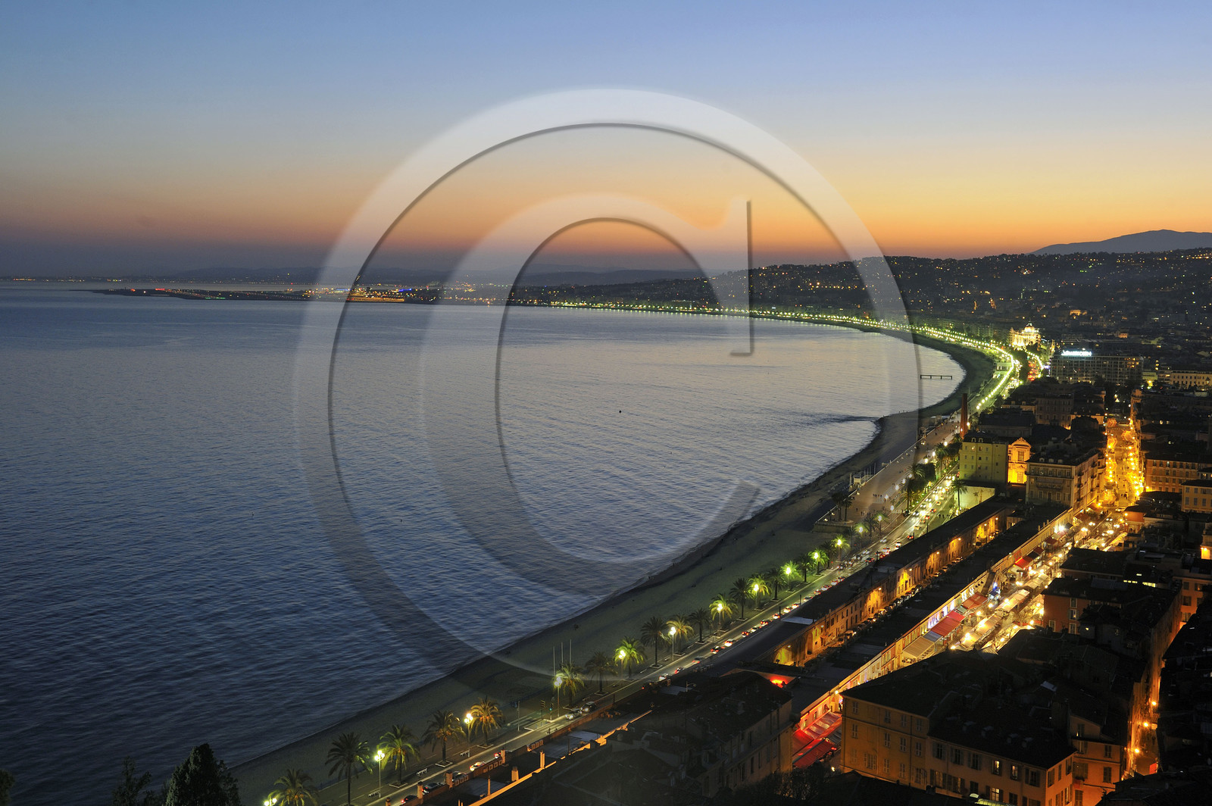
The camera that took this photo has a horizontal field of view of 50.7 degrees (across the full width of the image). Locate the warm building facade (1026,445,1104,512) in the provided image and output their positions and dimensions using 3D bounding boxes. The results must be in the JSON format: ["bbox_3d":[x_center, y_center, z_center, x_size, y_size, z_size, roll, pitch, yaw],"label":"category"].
[{"bbox_3d":[162.440,28.210,453.260,15.000,25.000,38.000,4,7,33],"label":"warm building facade"}]

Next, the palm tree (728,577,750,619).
[{"bbox_3d":[34.270,49.130,319.620,6.300,10.160,6.300,1,6,6],"label":"palm tree"}]

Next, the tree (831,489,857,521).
[{"bbox_3d":[84.269,36.150,452.864,8.000,11.380,7.500,1,6,11],"label":"tree"}]

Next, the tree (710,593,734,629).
[{"bbox_3d":[28.601,50.980,311.962,6.500,9.250,6.500,1,6,5],"label":"tree"}]

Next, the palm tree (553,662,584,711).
[{"bbox_3d":[-6.900,56.458,255.320,6.200,9.520,6.200,0,6,0],"label":"palm tree"}]

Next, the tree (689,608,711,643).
[{"bbox_3d":[22.340,52.220,299.720,5.700,8.010,5.700,0,6,4],"label":"tree"}]

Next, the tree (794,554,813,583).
[{"bbox_3d":[56.784,46.757,362.764,5.600,8.200,5.600,0,6,0],"label":"tree"}]

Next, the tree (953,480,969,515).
[{"bbox_3d":[130.537,34.303,470.079,6.300,11.980,6.300,2,6,16],"label":"tree"}]

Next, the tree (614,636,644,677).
[{"bbox_3d":[5.407,54.623,274.111,6.400,9.570,6.400,0,6,0],"label":"tree"}]

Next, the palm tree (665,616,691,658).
[{"bbox_3d":[16.946,52.982,292.521,6.100,9.310,6.100,0,6,0],"label":"palm tree"}]

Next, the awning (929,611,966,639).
[{"bbox_3d":[81.124,52.370,303.078,3.200,1.500,18.700,4,7,31],"label":"awning"}]

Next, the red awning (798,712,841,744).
[{"bbox_3d":[40.360,59.570,235.790,3.100,1.800,13.200,4,7,32],"label":"red awning"}]

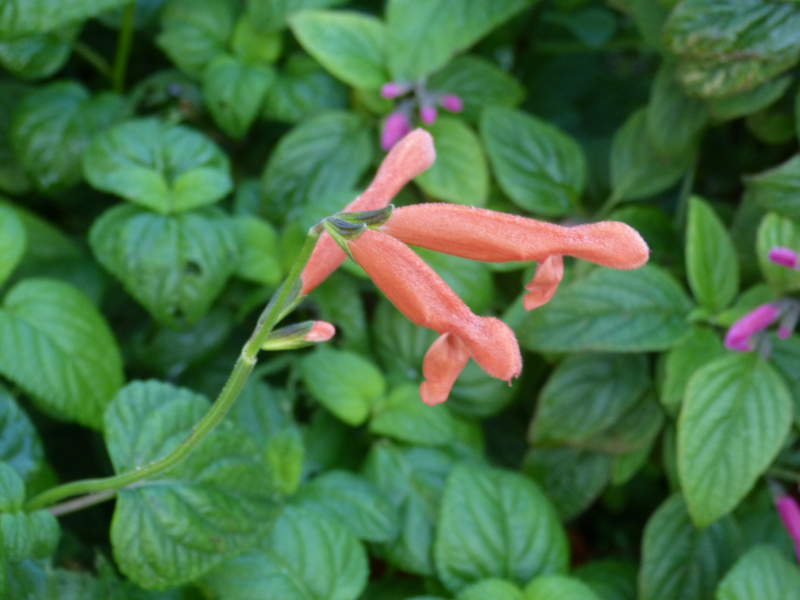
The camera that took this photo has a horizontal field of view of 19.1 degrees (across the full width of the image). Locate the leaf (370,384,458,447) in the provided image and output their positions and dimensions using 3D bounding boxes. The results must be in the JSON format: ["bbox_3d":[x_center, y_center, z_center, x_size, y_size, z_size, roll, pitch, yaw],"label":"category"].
[{"bbox_3d":[0.003,0.027,0.570,0.022,0.006,0.017,18,50,12],"label":"leaf"}]

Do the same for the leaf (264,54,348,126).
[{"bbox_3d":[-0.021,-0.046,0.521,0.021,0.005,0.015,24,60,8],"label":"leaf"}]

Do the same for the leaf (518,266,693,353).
[{"bbox_3d":[0.043,0.002,0.495,0.037,0.005,0.020,-9,60,-5],"label":"leaf"}]

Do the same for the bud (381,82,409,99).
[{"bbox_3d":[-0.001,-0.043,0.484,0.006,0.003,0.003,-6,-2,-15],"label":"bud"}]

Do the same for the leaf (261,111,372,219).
[{"bbox_3d":[-0.018,-0.028,0.500,0.021,0.006,0.027,27,72,17],"label":"leaf"}]

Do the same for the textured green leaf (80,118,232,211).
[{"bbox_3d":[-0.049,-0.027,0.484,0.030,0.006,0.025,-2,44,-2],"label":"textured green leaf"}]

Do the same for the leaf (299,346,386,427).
[{"bbox_3d":[-0.014,0.021,0.570,0.023,0.006,0.016,39,69,22],"label":"leaf"}]

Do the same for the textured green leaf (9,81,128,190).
[{"bbox_3d":[-0.090,-0.044,0.640,0.029,0.009,0.032,5,53,4],"label":"textured green leaf"}]

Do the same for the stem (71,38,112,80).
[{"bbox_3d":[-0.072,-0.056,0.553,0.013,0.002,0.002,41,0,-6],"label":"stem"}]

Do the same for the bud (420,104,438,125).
[{"bbox_3d":[0.007,-0.046,0.585,0.004,0.006,0.005,-1,28,-3],"label":"bud"}]

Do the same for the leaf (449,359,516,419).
[{"bbox_3d":[0.020,0.021,0.600,0.022,0.006,0.019,13,58,8],"label":"leaf"}]

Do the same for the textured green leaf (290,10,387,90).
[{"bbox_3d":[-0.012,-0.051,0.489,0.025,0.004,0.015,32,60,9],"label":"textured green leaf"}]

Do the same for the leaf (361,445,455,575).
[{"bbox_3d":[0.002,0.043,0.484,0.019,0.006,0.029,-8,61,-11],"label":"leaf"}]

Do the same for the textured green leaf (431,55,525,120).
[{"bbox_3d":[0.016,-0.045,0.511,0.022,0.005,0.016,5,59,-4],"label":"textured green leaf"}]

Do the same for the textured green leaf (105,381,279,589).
[{"bbox_3d":[-0.044,0.040,0.510,0.041,0.010,0.044,-20,64,21],"label":"textured green leaf"}]

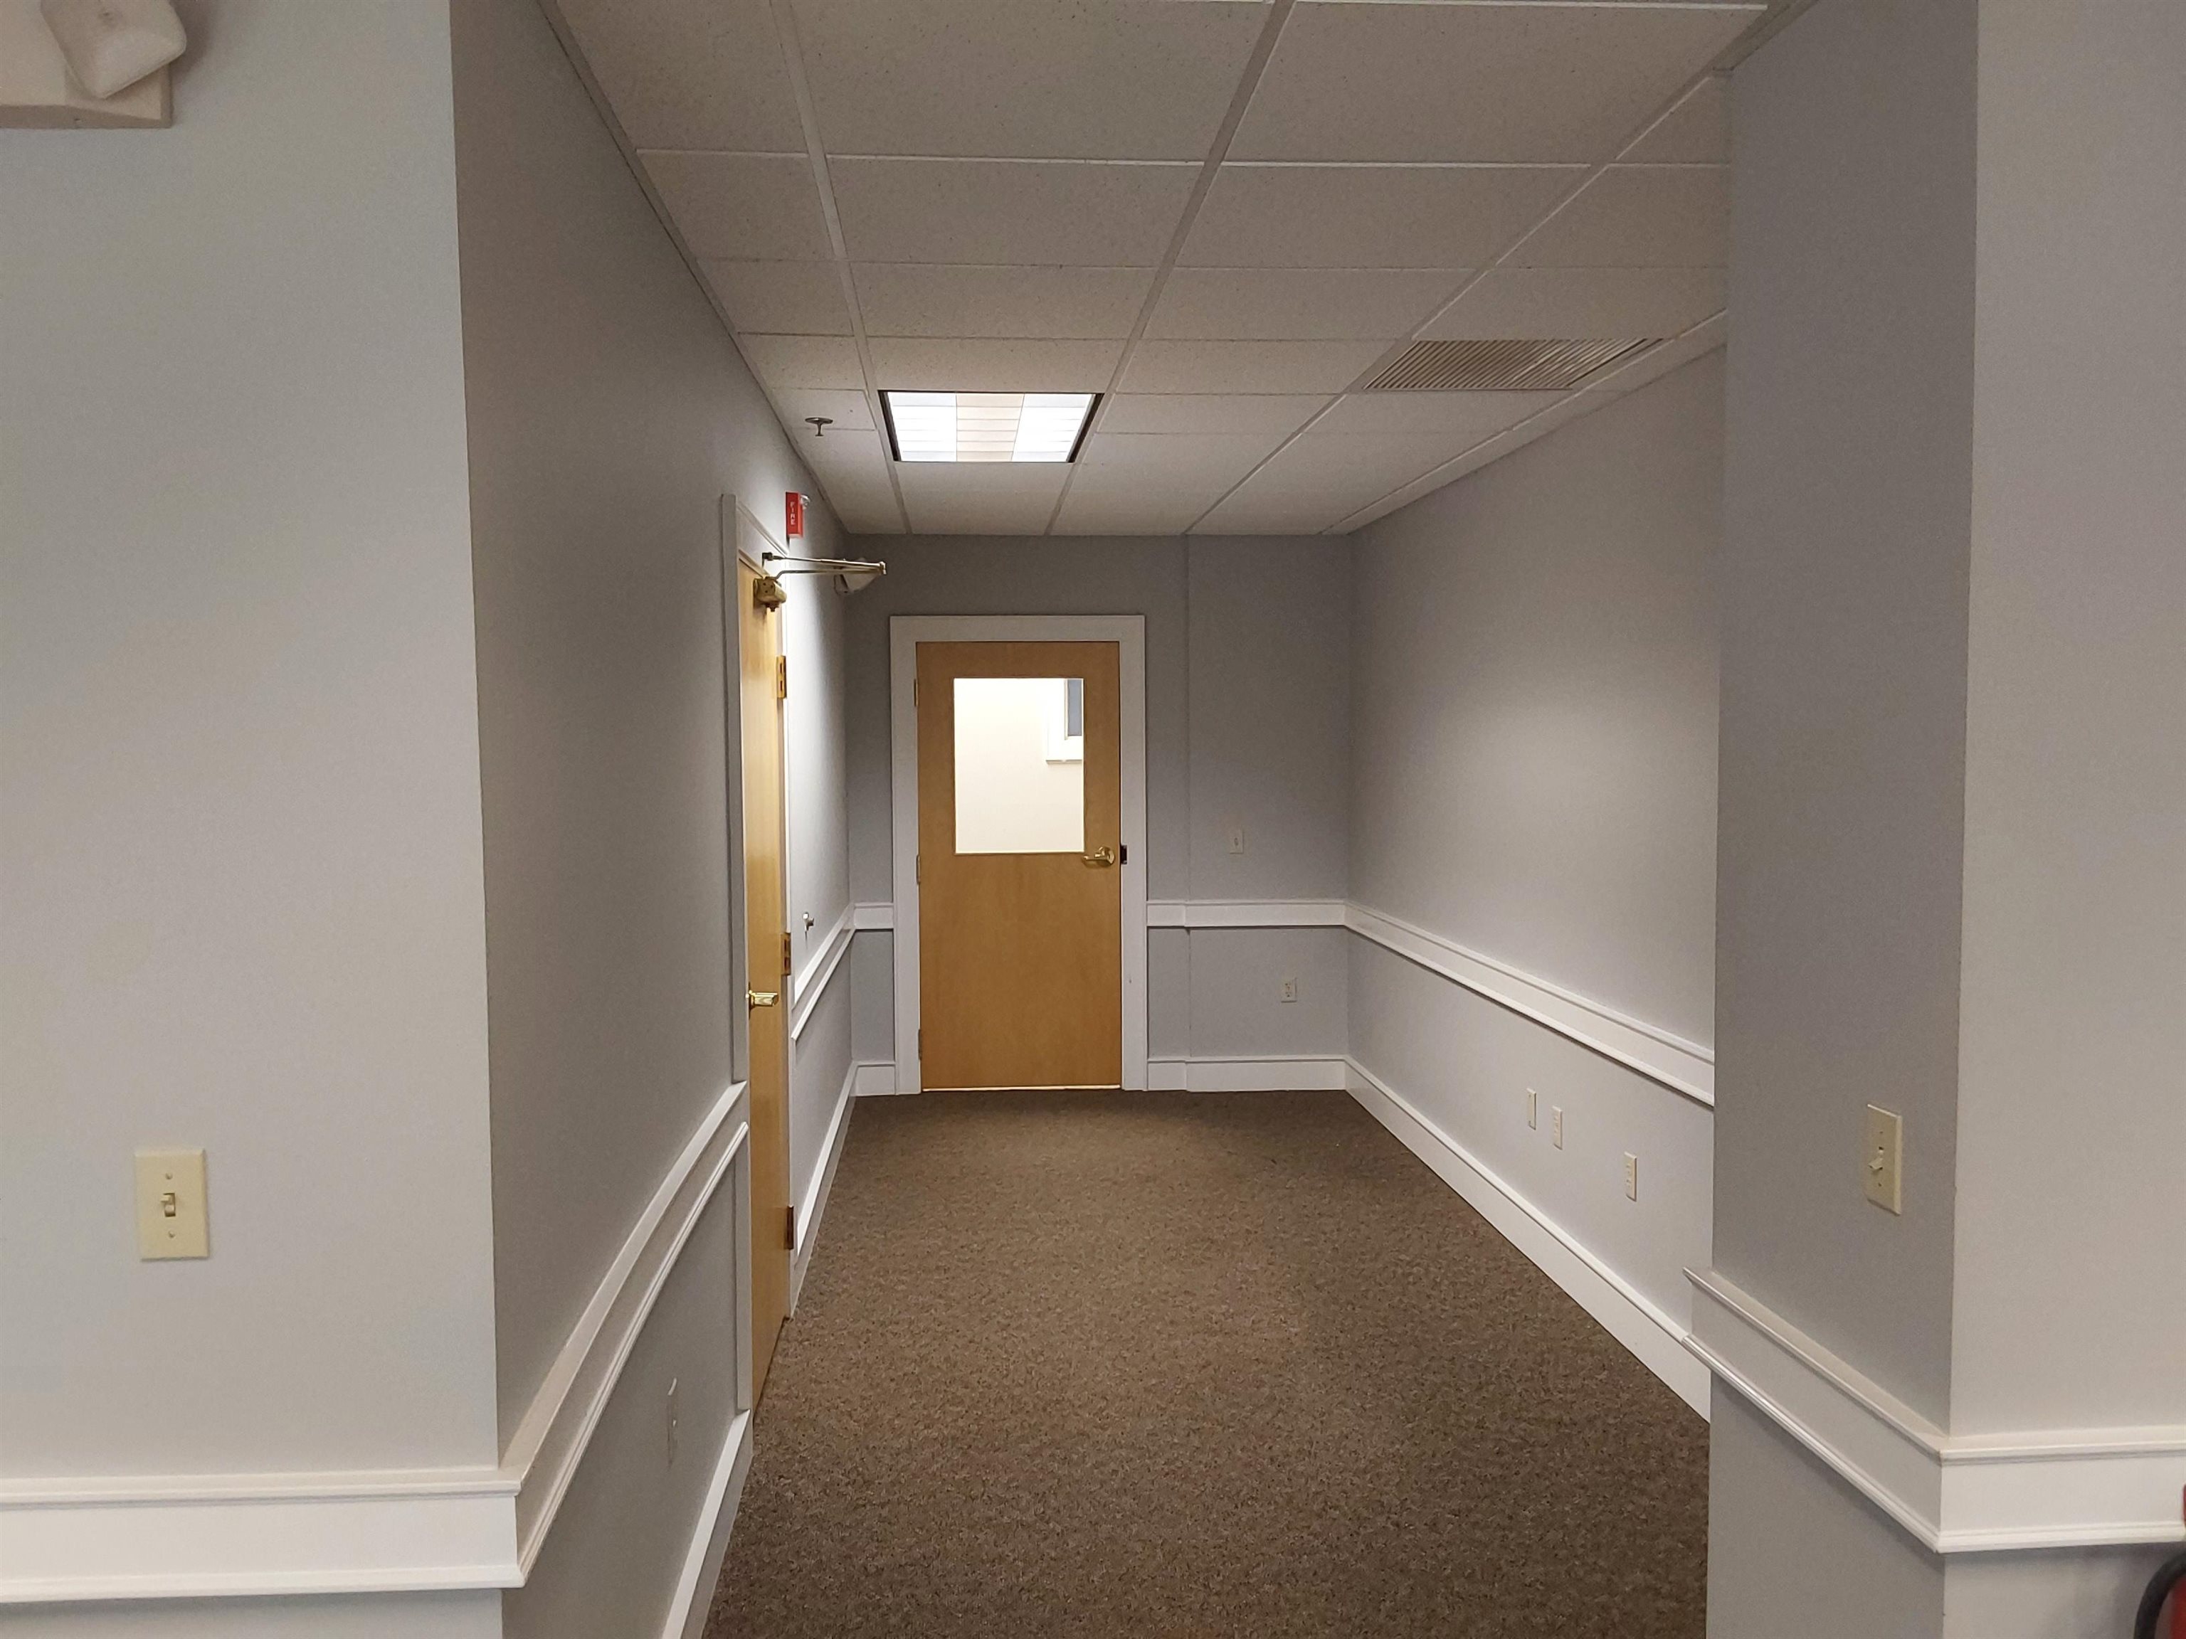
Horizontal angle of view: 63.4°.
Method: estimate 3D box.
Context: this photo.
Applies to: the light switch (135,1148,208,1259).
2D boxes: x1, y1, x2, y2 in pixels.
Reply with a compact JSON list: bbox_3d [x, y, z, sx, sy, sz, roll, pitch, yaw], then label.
[{"bbox_3d":[-0.948,0.398,1.815,0.070,0.115,0.016,-1,3,-4],"label":"light switch"}]

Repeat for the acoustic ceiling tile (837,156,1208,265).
[{"bbox_3d":[-0.141,-1.037,3.035,0.602,0.020,0.602,-1,3,-4],"label":"acoustic ceiling tile"}]

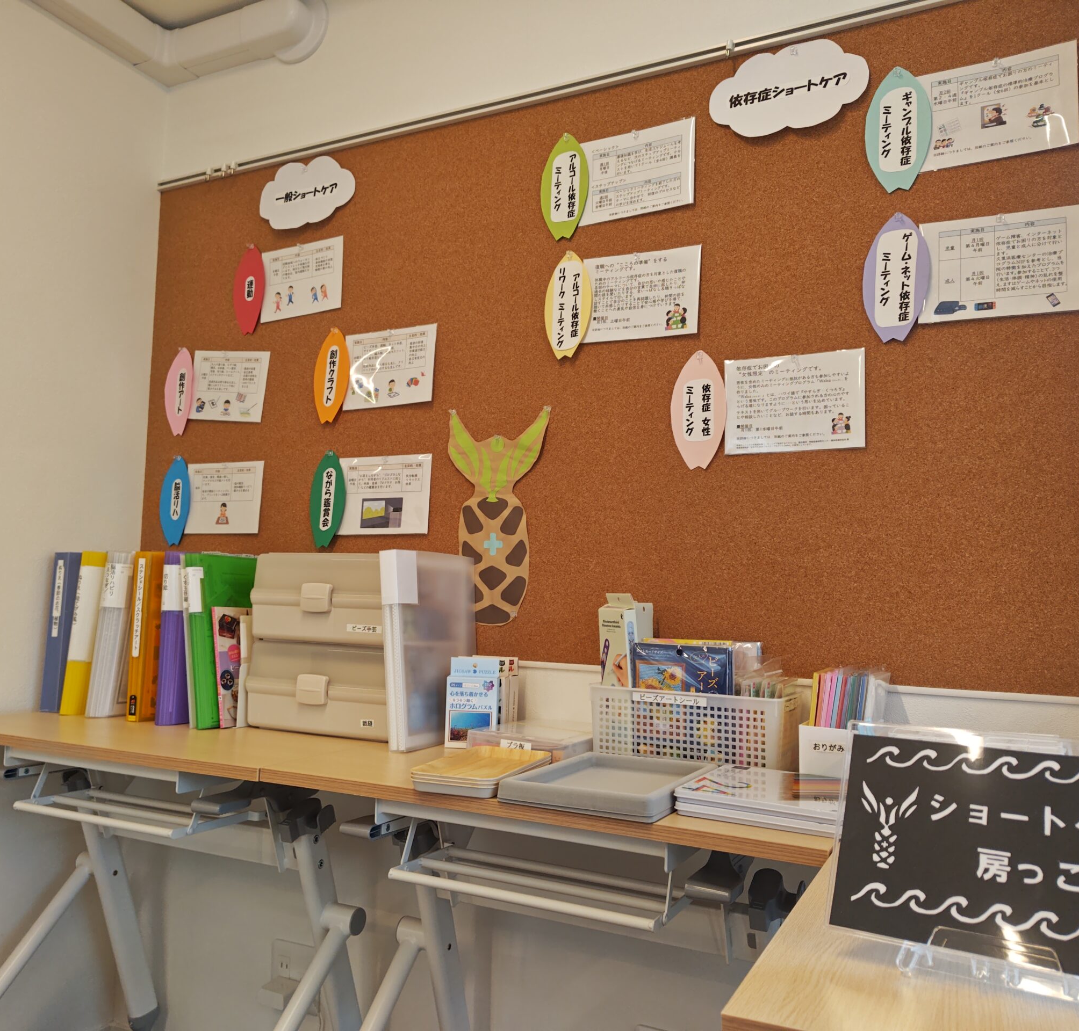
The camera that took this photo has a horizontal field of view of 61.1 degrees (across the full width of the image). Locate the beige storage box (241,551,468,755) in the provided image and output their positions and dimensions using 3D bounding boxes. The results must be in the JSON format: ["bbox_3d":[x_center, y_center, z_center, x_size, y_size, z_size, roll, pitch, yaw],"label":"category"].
[{"bbox_3d":[-0.331,0.229,1.652,0.347,0.317,0.200,-1,-5,26],"label":"beige storage box"}]

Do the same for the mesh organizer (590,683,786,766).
[{"bbox_3d":[0.230,0.315,1.340,0.280,0.123,0.140,-1,-5,26],"label":"mesh organizer"}]

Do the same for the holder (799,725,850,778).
[{"bbox_3d":[0.417,0.332,1.271,0.079,0.087,0.155,-1,-5,26],"label":"holder"}]

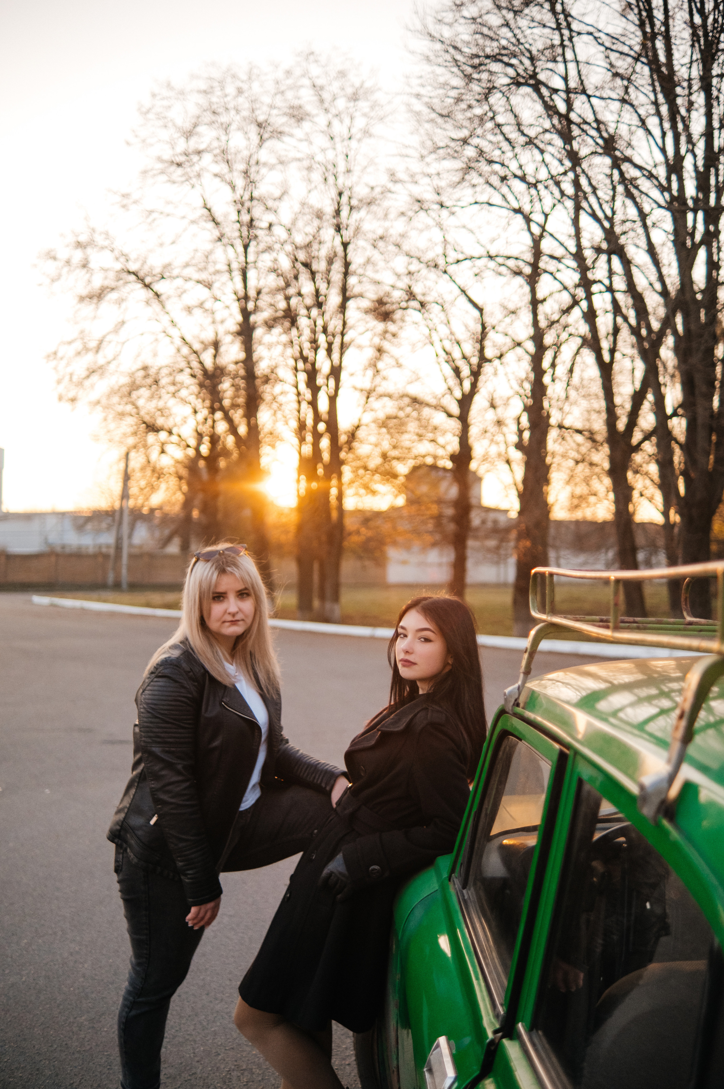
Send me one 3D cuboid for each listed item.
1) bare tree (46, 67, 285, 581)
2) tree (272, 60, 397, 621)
[{"bbox_3d":[-5.850,-6.114,31.500,7.100,16.100,6.800,0,-1,0],"label":"bare tree"},{"bbox_3d":[-0.689,-5.158,26.800,3.200,14.200,3.400,0,-1,0],"label":"tree"}]

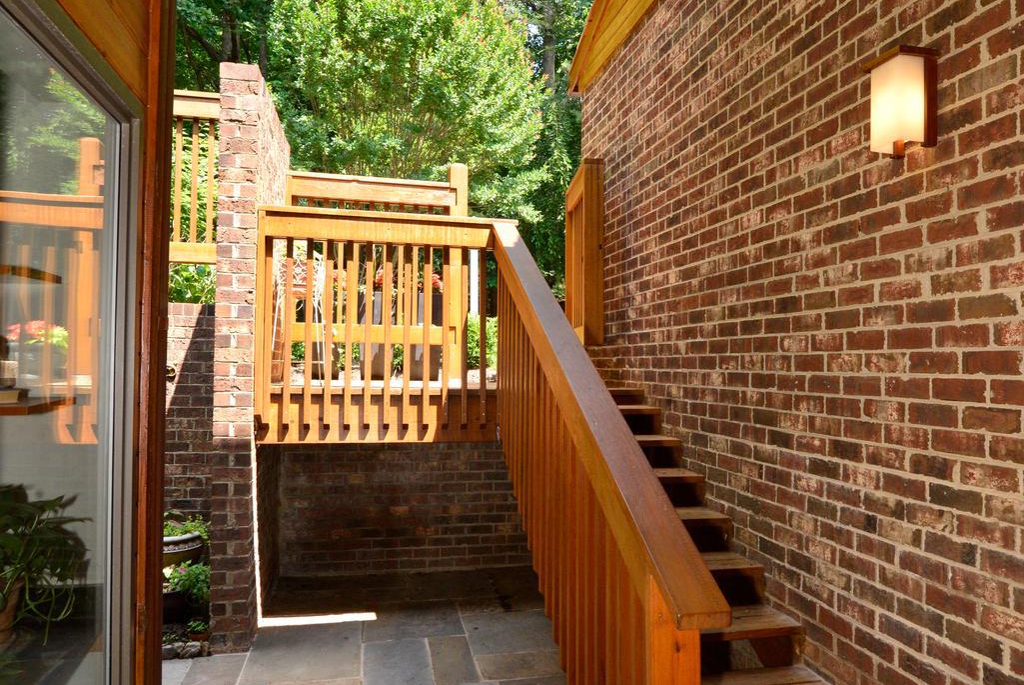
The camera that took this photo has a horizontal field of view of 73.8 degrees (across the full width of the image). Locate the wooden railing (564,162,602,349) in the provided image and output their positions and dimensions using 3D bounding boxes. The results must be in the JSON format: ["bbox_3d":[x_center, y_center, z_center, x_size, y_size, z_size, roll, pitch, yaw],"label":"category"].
[{"bbox_3d":[0.554,-0.650,5.273,0.150,1.360,0.530,0,-1,-12],"label":"wooden railing"}]

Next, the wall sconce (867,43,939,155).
[{"bbox_3d":[1.209,-0.717,2.118,0.145,0.328,0.160,0,-1,-12],"label":"wall sconce"}]

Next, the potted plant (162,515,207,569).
[{"bbox_3d":[-2.154,1.229,4.200,0.520,0.310,0.520,0,-1,-12],"label":"potted plant"}]

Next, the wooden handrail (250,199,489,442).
[{"bbox_3d":[-0.820,-0.095,4.245,1.448,1.415,0.140,0,-1,-12],"label":"wooden handrail"}]

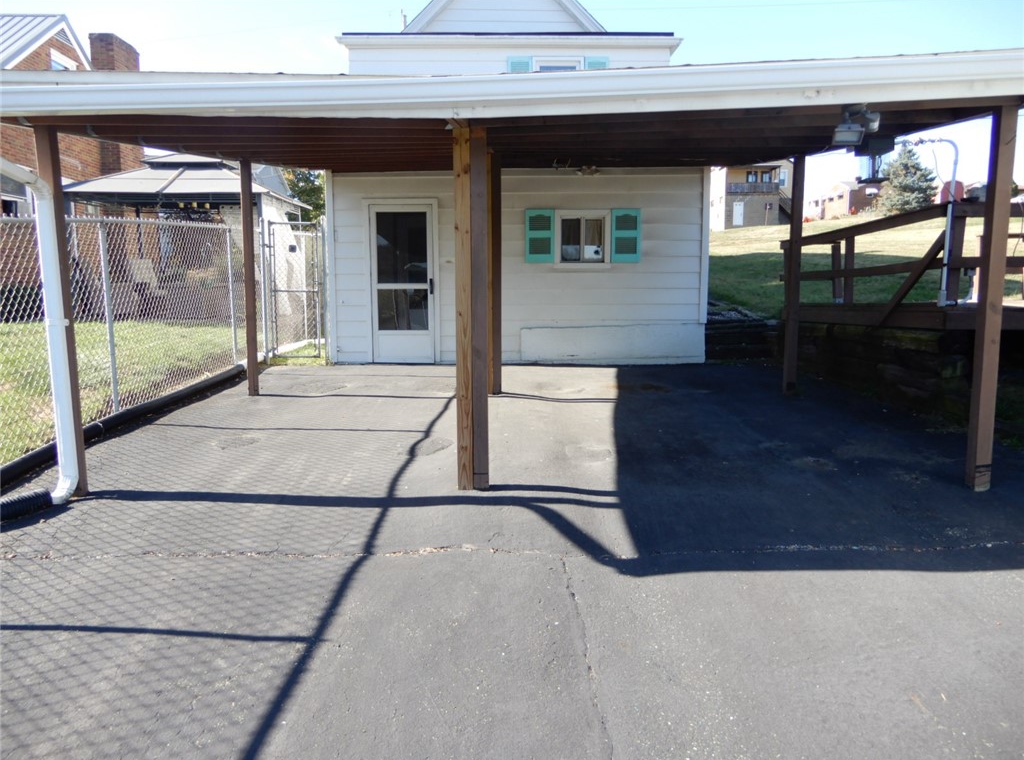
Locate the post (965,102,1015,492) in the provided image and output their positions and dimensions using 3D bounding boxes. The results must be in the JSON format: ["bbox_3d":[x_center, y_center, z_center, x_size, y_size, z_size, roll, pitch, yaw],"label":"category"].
[{"bbox_3d":[2.729,-0.426,4.055,0.090,2.165,0.090,0,7,1],"label":"post"}]

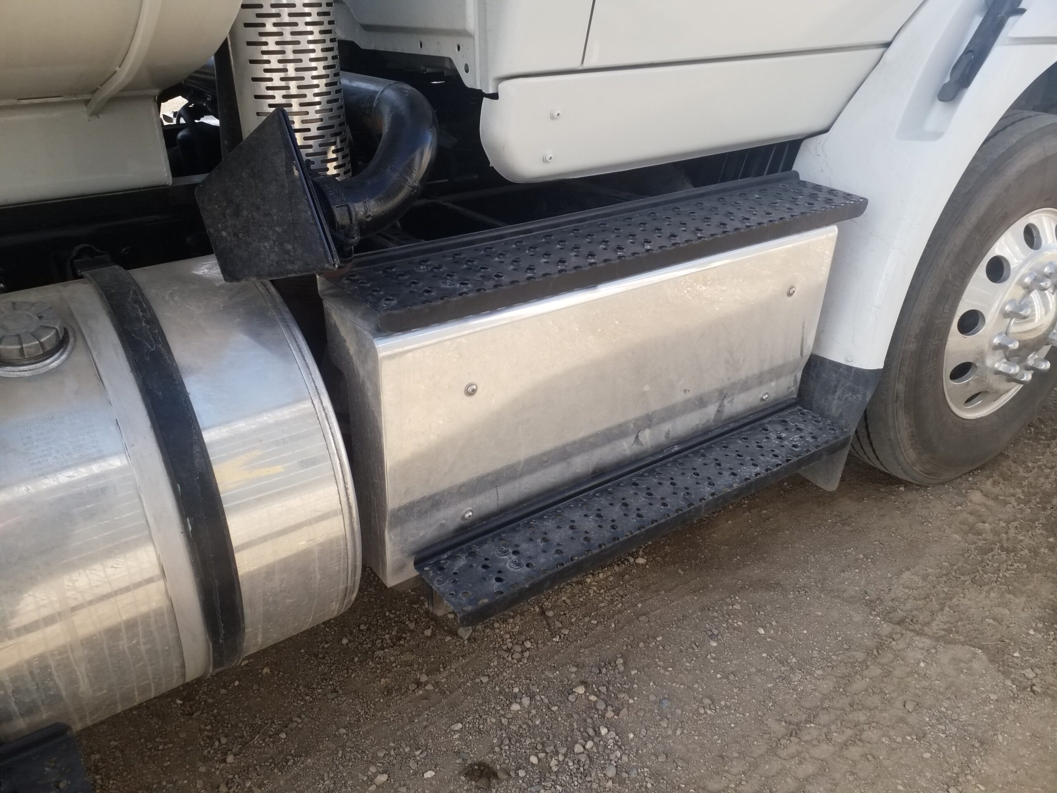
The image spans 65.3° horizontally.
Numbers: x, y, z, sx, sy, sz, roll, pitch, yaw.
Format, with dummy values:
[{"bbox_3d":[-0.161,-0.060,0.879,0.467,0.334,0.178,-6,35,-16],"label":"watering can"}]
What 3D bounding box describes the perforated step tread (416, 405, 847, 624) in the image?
[{"bbox_3d":[0.254,0.184,1.586,0.986,0.056,0.145,-18,34,-31],"label":"perforated step tread"}]

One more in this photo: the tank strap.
[{"bbox_3d":[-0.547,0.146,1.254,0.050,0.638,0.509,-18,31,-31],"label":"tank strap"}]

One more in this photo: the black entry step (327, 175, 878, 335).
[{"bbox_3d":[0.196,-0.296,1.495,1.121,0.056,0.185,-18,34,-31],"label":"black entry step"}]

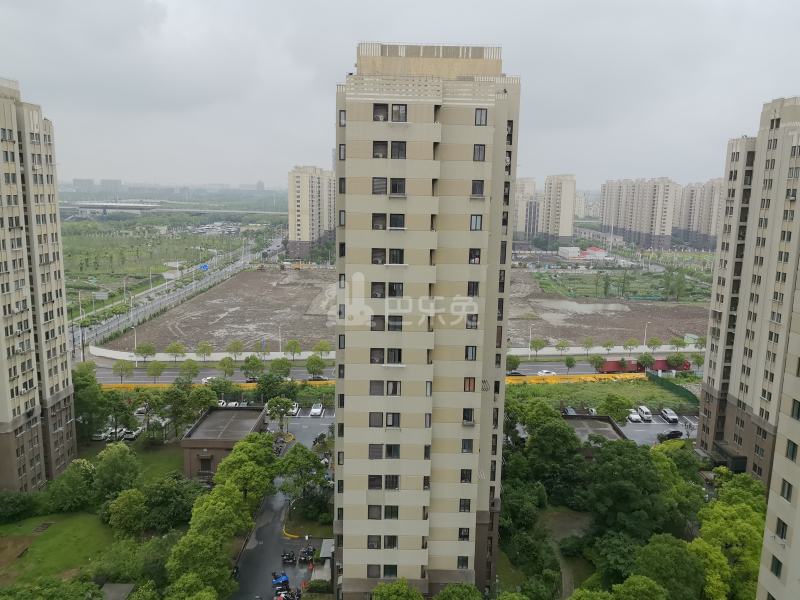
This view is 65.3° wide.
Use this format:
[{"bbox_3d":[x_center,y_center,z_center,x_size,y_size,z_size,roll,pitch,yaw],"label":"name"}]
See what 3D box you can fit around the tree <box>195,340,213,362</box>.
[{"bbox_3d":[-49.990,13.580,159.230,4.340,6.220,4.340,1,10,0],"label":"tree"}]

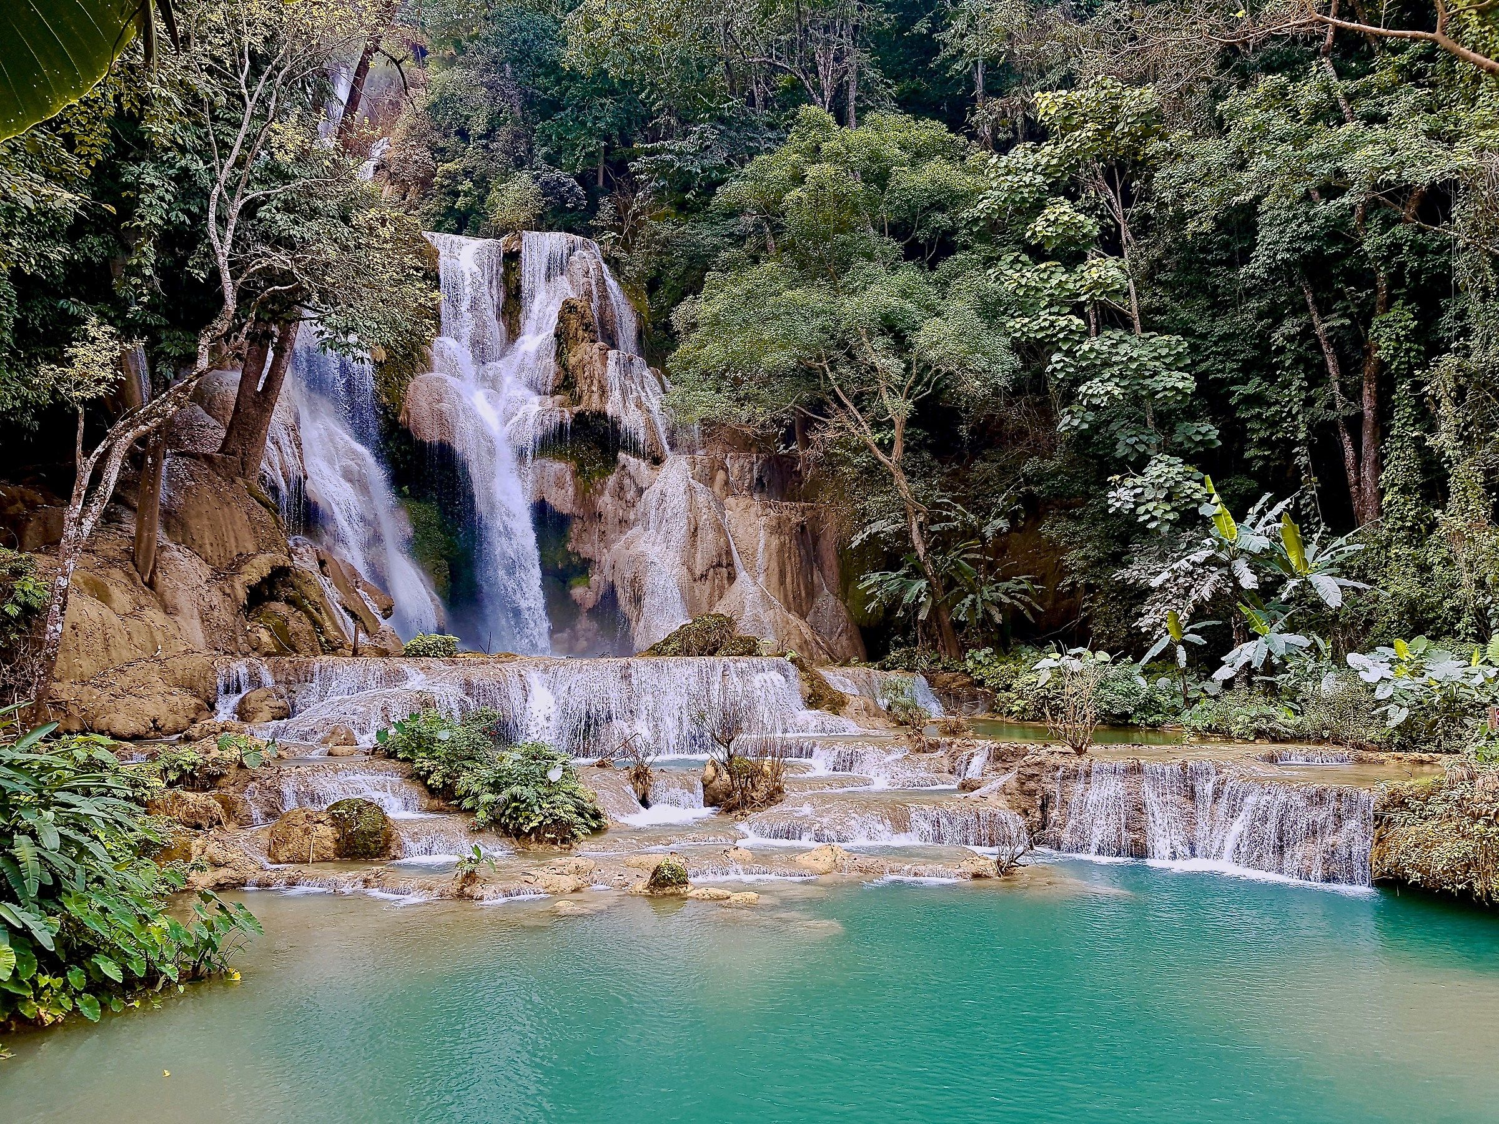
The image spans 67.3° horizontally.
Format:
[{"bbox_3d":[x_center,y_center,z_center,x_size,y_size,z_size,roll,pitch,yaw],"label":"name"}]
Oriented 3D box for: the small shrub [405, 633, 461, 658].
[{"bbox_3d":[-7.273,1.905,25.800,1.300,0.550,1.000,0,-3,0],"label":"small shrub"}]

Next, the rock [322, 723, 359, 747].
[{"bbox_3d":[-7.089,3.012,19.500,0.649,0.406,0.500,0,-4,0],"label":"rock"}]

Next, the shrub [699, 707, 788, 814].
[{"bbox_3d":[-0.113,3.815,21.700,1.710,1.990,1.450,0,-3,0],"label":"shrub"}]

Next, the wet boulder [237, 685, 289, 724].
[{"bbox_3d":[-10.705,3.160,24.800,1.140,0.770,1.000,0,-3,0],"label":"wet boulder"}]

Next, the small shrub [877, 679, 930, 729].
[{"bbox_3d":[3.597,3.284,26.200,1.210,1.140,1.100,0,-3,0],"label":"small shrub"}]

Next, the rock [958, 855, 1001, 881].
[{"bbox_3d":[3.188,4.235,15.600,0.584,0.341,0.450,0,-4,0],"label":"rock"}]

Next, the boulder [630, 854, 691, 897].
[{"bbox_3d":[-1.406,4.990,17.900,0.950,0.570,0.750,0,-3,0],"label":"boulder"}]

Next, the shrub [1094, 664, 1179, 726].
[{"bbox_3d":[7.596,2.633,22.300,1.804,1.206,1.400,0,-4,0],"label":"shrub"}]

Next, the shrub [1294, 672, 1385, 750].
[{"bbox_3d":[11.440,2.868,21.800,1.700,1.460,1.400,0,-3,0],"label":"shrub"}]

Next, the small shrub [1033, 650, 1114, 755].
[{"bbox_3d":[5.225,2.234,18.200,1.268,1.685,1.200,0,-4,0],"label":"small shrub"}]

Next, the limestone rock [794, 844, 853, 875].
[{"bbox_3d":[1.048,4.227,16.000,0.849,0.449,0.600,0,-4,0],"label":"limestone rock"}]

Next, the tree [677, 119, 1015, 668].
[{"bbox_3d":[2.286,-4.456,28.000,8.380,13.720,7.800,0,-3,0],"label":"tree"}]

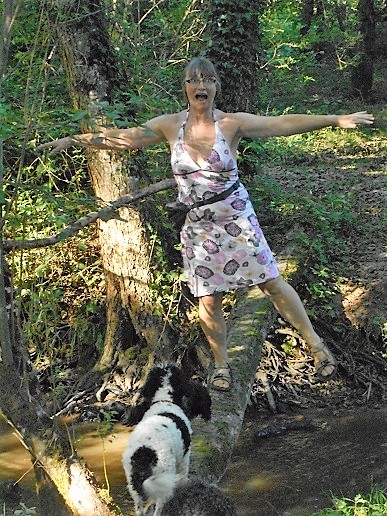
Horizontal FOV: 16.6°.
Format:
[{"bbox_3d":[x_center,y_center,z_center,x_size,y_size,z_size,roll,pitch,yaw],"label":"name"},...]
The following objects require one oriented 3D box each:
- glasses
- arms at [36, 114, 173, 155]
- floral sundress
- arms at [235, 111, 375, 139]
[{"bbox_3d":[0.037,-0.865,6.500,0.145,0.045,0.140,0,7,0],"label":"glasses"},{"bbox_3d":[-0.444,-0.602,6.550,0.690,0.155,0.150,-10,7,3],"label":"arms"},{"bbox_3d":[0.149,-0.284,6.600,0.480,0.930,0.320,-5,7,6],"label":"floral sundress"},{"bbox_3d":[0.550,-0.662,6.580,0.700,0.140,0.145,-2,7,0],"label":"arms"}]

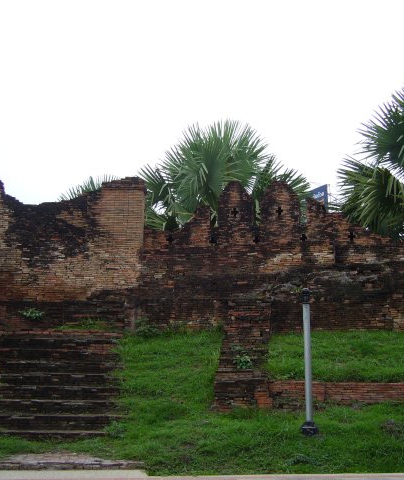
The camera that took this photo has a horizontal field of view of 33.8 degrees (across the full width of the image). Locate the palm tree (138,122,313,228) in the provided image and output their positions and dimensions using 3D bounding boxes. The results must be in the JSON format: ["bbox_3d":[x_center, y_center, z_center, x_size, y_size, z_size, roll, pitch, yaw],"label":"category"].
[{"bbox_3d":[0.720,-0.484,20.265,5.200,6.000,5.000,0,-8,0],"label":"palm tree"}]

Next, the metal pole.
[{"bbox_3d":[1.535,1.746,9.550,0.240,2.100,0.240,0,-8,0],"label":"metal pole"}]

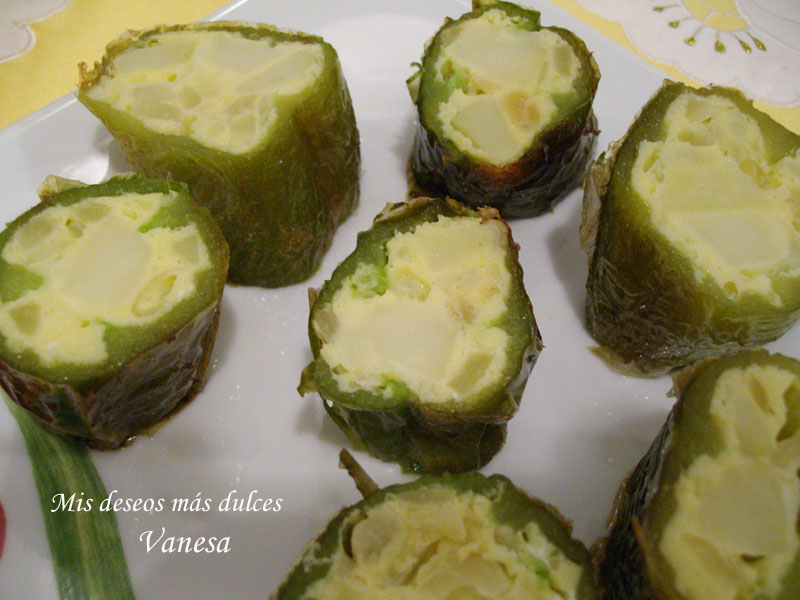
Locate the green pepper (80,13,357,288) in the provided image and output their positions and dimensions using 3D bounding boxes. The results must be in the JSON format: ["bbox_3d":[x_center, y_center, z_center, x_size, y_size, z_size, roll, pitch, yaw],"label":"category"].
[{"bbox_3d":[-0.043,-0.036,0.211,0.061,0.046,0.050,-8,52,-6],"label":"green pepper"}]

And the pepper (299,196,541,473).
[{"bbox_3d":[0.006,0.010,0.215,0.055,0.037,0.059,0,55,0],"label":"pepper"}]

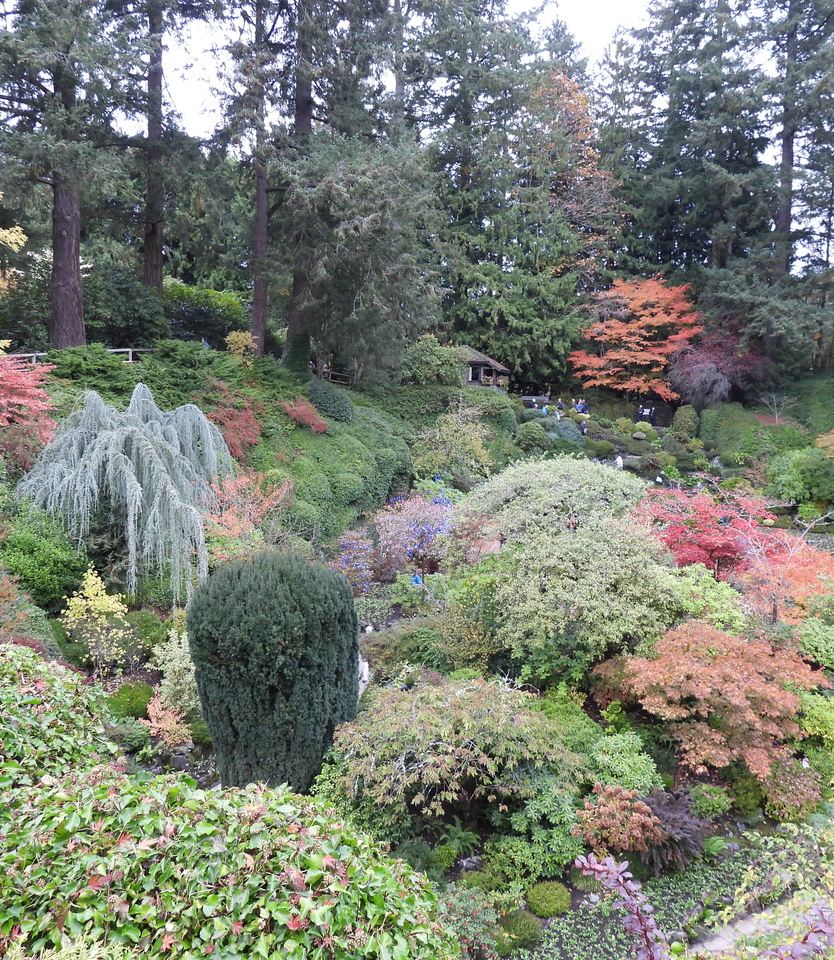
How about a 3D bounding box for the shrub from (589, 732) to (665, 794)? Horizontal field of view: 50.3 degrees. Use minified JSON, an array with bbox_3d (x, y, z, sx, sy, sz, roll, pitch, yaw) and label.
[{"bbox_3d":[6.531,8.943,27.800,2.400,2.000,2.200,3,8,14],"label":"shrub"}]

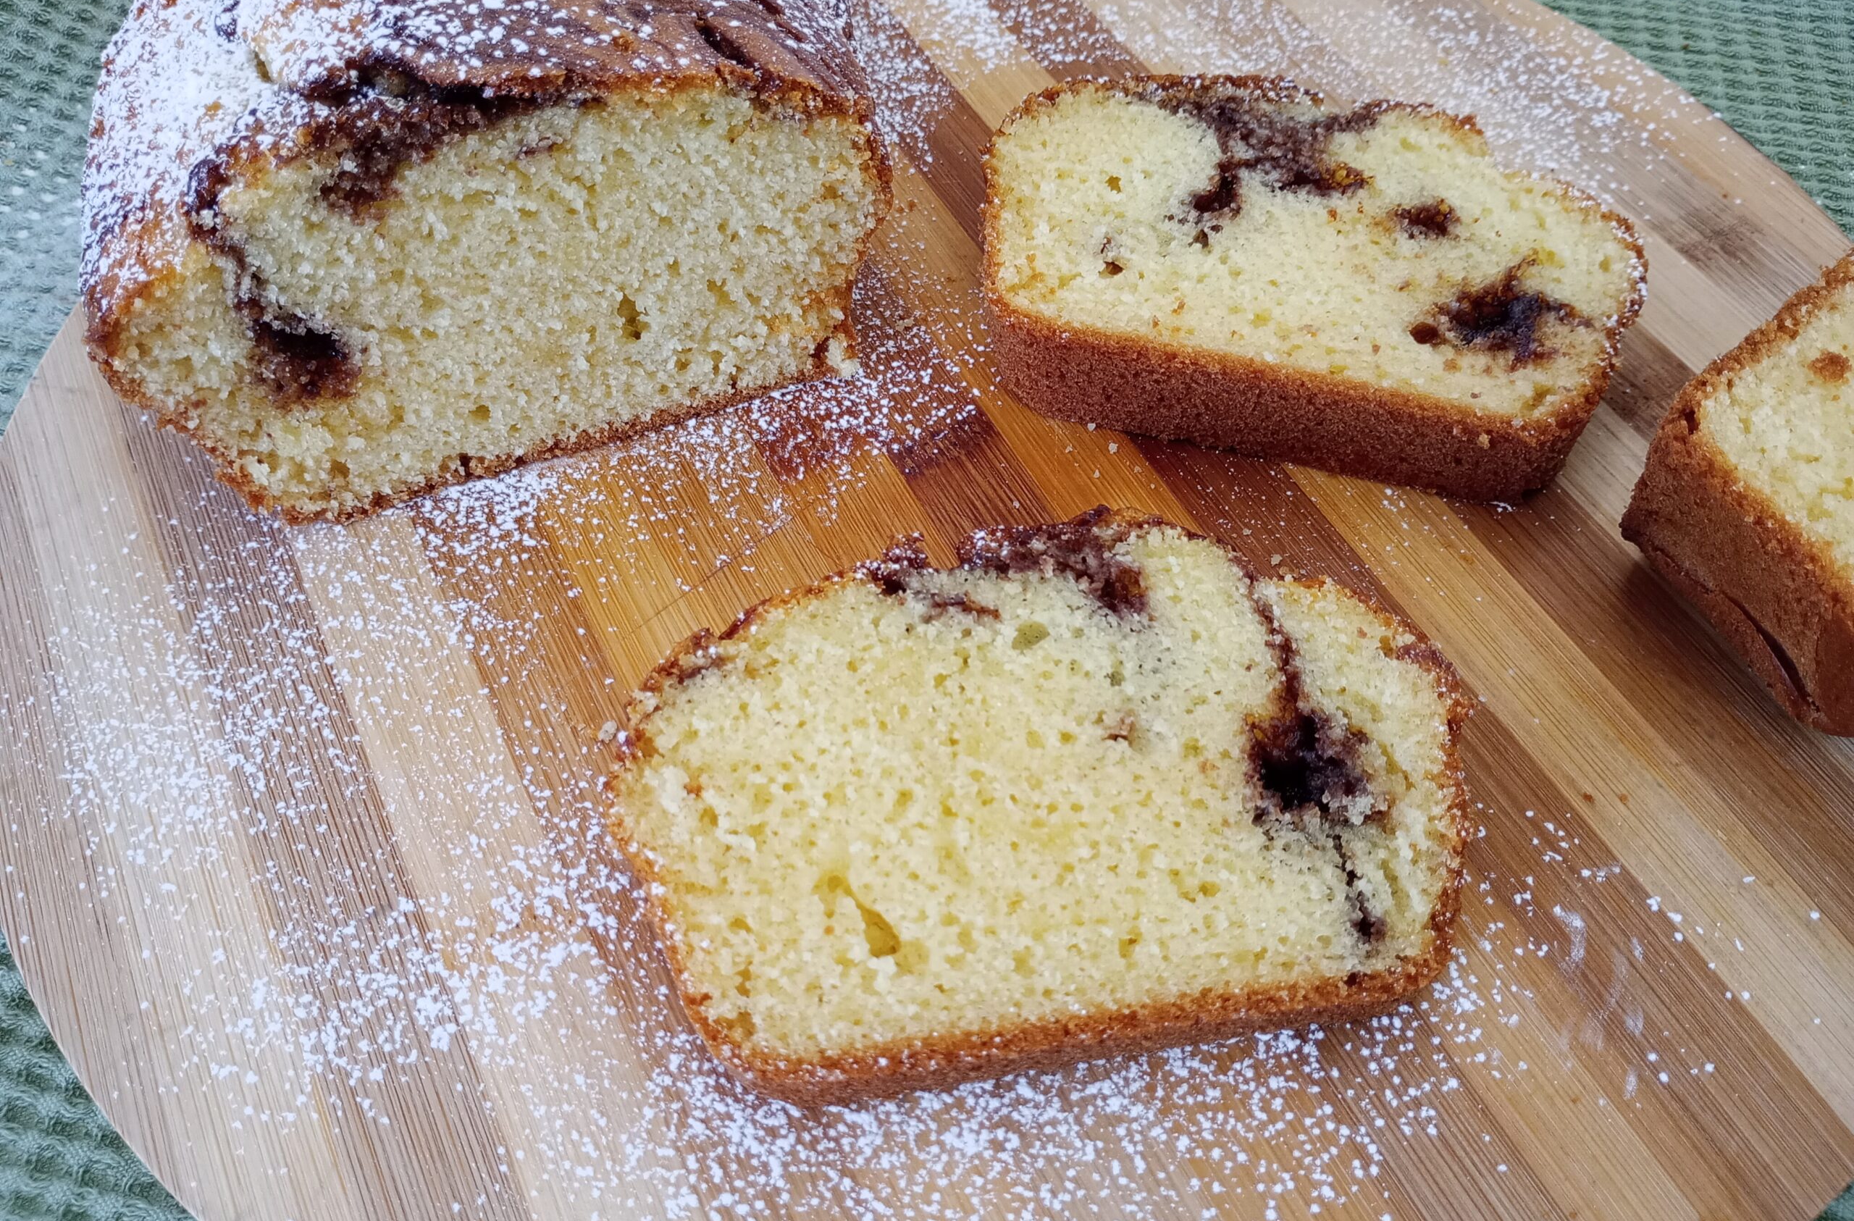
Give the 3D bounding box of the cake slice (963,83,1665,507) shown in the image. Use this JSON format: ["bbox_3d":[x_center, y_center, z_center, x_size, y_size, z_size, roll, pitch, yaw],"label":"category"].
[{"bbox_3d":[0.060,-0.057,0.248,0.106,0.019,0.069,15,57,11],"label":"cake slice"}]

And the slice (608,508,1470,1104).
[{"bbox_3d":[0.015,0.022,0.199,0.111,0.016,0.076,-6,55,-3],"label":"slice"}]

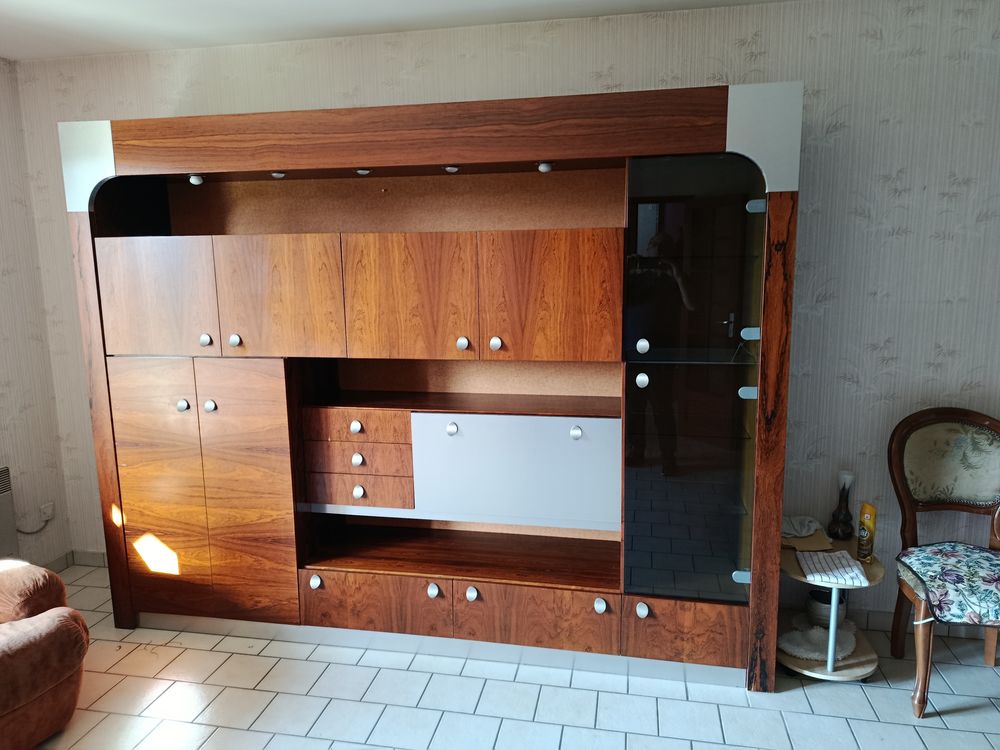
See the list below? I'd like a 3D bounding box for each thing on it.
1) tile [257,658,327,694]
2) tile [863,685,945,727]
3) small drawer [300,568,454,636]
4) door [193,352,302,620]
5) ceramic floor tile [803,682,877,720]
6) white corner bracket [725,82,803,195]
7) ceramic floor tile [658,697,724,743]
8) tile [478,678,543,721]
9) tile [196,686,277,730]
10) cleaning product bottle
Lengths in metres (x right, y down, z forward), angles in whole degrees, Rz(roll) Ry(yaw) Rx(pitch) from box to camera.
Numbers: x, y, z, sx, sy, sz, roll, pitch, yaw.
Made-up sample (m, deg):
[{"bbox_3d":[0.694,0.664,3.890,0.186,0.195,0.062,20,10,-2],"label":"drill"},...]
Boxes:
[{"bbox_3d":[-0.763,1.118,2.563,0.200,0.010,0.200,1,9,11],"label":"tile"},{"bbox_3d":[1.368,1.129,2.355,0.200,0.010,0.199,1,9,11],"label":"tile"},{"bbox_3d":[-0.446,0.849,2.867,0.624,0.236,0.405,1,9,11],"label":"small drawer"},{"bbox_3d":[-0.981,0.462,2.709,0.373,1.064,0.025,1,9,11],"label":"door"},{"bbox_3d":[1.169,1.125,2.396,0.199,0.010,0.199,1,9,11],"label":"ceramic floor tile"},{"bbox_3d":[0.826,-0.739,2.174,0.220,0.329,0.025,1,9,11],"label":"white corner bracket"},{"bbox_3d":[0.630,1.147,2.296,0.200,0.010,0.199,1,9,11],"label":"ceramic floor tile"},{"bbox_3d":[0.032,1.137,2.414,0.199,0.010,0.199,1,9,11],"label":"tile"},{"bbox_3d":[-0.905,1.150,2.391,0.200,0.010,0.199,1,9,11],"label":"tile"},{"bbox_3d":[1.337,0.574,2.522,0.053,0.214,0.053,8,13,43],"label":"cleaning product bottle"}]

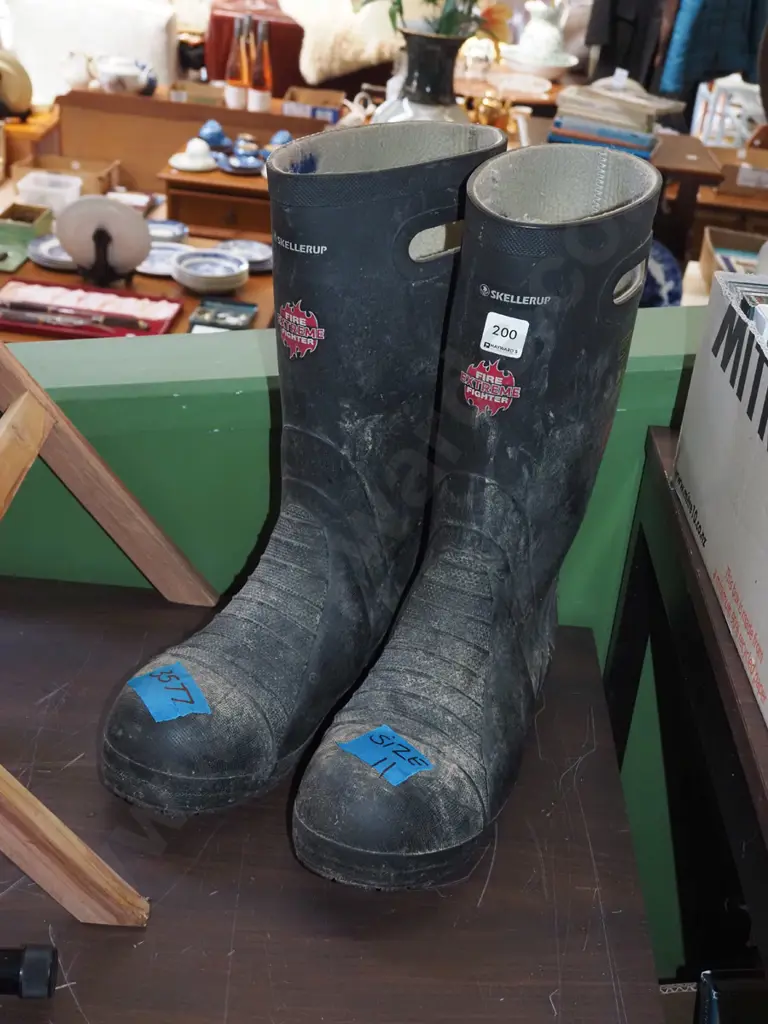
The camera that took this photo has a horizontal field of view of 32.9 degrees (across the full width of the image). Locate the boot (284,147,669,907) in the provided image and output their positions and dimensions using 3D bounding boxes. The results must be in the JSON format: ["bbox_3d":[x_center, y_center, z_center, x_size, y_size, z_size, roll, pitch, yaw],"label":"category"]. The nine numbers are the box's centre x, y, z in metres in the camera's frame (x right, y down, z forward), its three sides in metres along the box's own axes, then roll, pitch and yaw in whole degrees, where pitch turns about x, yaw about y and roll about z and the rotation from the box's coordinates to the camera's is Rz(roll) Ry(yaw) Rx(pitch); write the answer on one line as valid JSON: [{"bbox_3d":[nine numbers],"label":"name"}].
[{"bbox_3d":[0.062,0.000,0.869,0.124,0.420,0.322,17,29,21],"label":"boot"}]

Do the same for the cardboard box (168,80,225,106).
[{"bbox_3d":[-0.656,-1.505,4.690,0.187,0.045,0.165,6,28,2],"label":"cardboard box"}]

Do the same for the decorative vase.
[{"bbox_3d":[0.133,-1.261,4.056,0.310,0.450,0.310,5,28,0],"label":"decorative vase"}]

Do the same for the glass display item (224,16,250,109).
[{"bbox_3d":[-0.518,-1.584,4.589,0.082,0.299,0.082,5,28,0],"label":"glass display item"}]

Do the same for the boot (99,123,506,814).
[{"bbox_3d":[-0.064,-0.035,0.916,0.124,0.420,0.322,23,32,32],"label":"boot"}]

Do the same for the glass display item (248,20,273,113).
[{"bbox_3d":[-0.430,-1.562,4.556,0.082,0.299,0.082,5,28,0],"label":"glass display item"}]

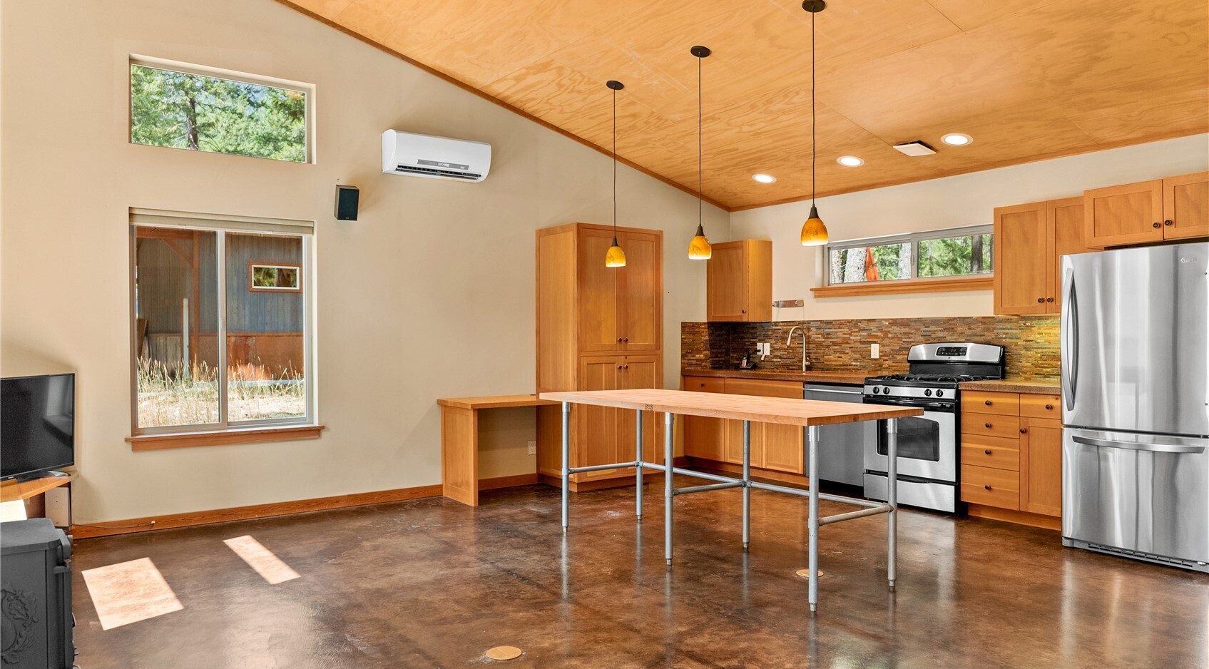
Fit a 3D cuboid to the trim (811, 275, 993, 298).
[{"bbox_3d":[2.492,-0.380,6.741,0.076,0.091,1.899,0,0,-36],"label":"trim"}]

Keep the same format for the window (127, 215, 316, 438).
[{"bbox_3d":[-2.639,-0.080,5.647,1.192,1.506,0.111,0,0,-36],"label":"window"}]

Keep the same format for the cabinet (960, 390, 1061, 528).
[{"bbox_3d":[2.983,0.825,5.504,0.657,0.878,0.783,0,0,-36],"label":"cabinet"}]

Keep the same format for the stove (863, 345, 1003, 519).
[{"bbox_3d":[2.402,0.661,5.918,0.657,1.175,0.765,0,0,-35],"label":"stove"}]

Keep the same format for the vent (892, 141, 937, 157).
[{"bbox_3d":[2.232,-1.337,5.808,0.205,0.045,0.205,18,-10,-34],"label":"vent"}]

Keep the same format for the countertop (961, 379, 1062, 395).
[{"bbox_3d":[2.978,0.362,5.510,0.658,0.049,0.793,0,0,-36],"label":"countertop"}]

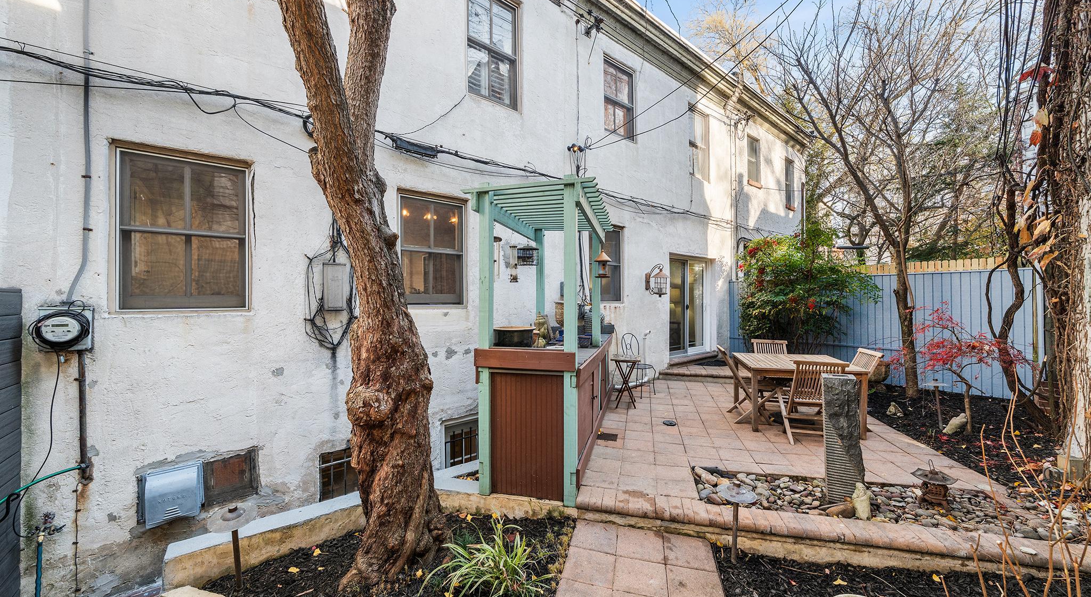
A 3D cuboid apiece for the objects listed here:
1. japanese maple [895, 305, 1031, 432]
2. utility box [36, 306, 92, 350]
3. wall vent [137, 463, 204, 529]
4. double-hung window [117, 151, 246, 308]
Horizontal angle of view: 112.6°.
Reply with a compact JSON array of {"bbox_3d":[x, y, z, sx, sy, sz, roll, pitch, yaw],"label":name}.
[{"bbox_3d":[4.952,0.815,4.279,1.100,1.500,1.150,0,0,-41],"label":"japanese maple"},{"bbox_3d":[-3.596,0.230,2.740,0.250,0.325,0.150,0,0,-37],"label":"utility box"},{"bbox_3d":[-3.113,1.647,3.042,0.350,0.410,0.130,0,0,-38],"label":"wall vent"},{"bbox_3d":[-3.188,-0.558,3.250,0.822,1.323,0.120,0,0,-37],"label":"double-hung window"}]

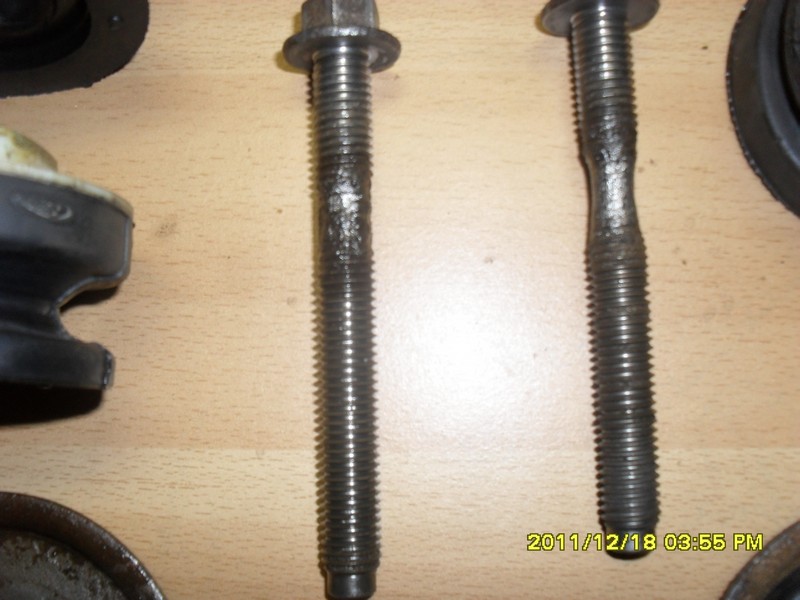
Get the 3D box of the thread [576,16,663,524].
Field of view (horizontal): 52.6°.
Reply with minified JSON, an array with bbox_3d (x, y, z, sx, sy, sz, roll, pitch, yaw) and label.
[{"bbox_3d":[0.043,-0.005,0.163,0.012,0.012,0.104,-3,86,0],"label":"thread"}]

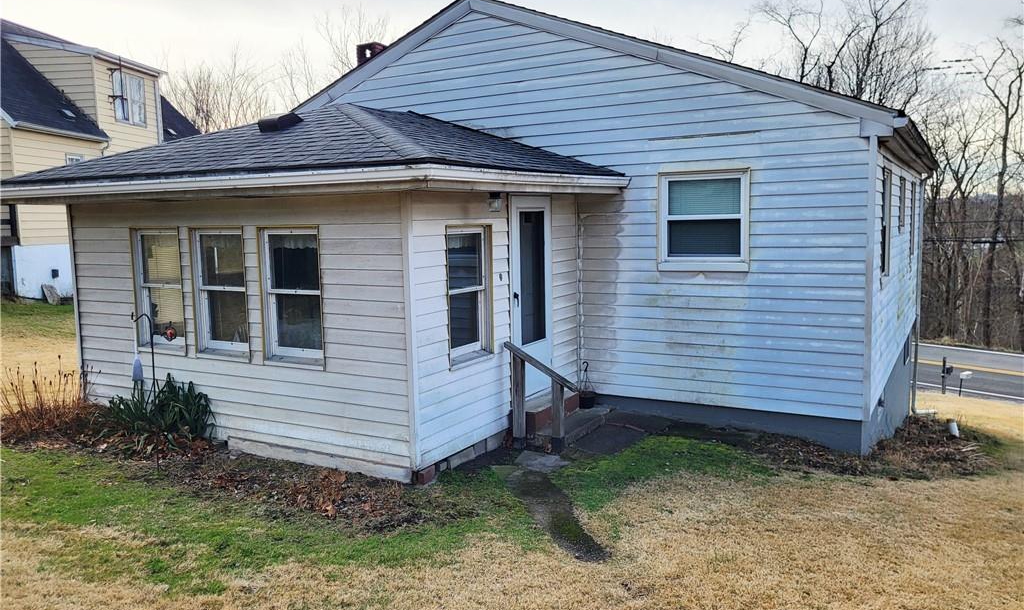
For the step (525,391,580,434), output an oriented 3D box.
[{"bbox_3d":[0.336,1.064,7.817,0.310,0.200,0.945,2,7,30],"label":"step"}]

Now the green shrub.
[{"bbox_3d":[-3.358,0.970,7.261,1.150,0.650,0.680,2,7,30],"label":"green shrub"}]

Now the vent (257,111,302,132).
[{"bbox_3d":[-2.374,-1.894,7.959,0.320,0.130,0.390,2,27,30],"label":"vent"}]

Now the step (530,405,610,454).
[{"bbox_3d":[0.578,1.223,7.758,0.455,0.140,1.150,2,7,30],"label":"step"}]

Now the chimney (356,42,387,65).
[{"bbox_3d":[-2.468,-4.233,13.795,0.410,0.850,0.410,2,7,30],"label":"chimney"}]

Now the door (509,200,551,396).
[{"bbox_3d":[0.209,-0.071,7.865,0.060,2.040,0.880,2,7,30],"label":"door"}]

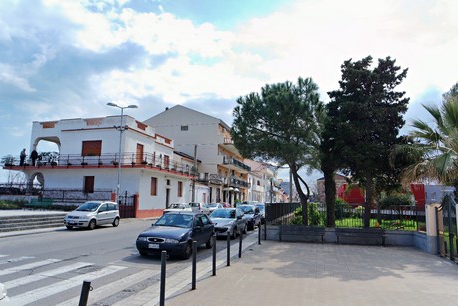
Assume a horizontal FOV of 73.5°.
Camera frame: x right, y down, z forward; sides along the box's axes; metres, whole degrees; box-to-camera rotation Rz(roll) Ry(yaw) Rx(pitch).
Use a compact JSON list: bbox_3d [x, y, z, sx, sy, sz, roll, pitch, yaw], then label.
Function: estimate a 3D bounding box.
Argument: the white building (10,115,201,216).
[{"bbox_3d":[-13.417,2.343,35.550,15.200,9.400,13.700,-2,-9,14],"label":"white building"}]

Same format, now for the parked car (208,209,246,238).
[{"bbox_3d":[-0.134,3.652,16.453,1.670,1.430,3.900,-2,-9,14],"label":"parked car"}]

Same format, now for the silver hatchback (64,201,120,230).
[{"bbox_3d":[-8.303,3.794,18.730,1.580,1.540,3.540,-1,-9,11],"label":"silver hatchback"}]

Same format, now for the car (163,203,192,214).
[{"bbox_3d":[-5.022,5.770,30.626,1.600,1.430,3.750,-2,-9,14],"label":"car"}]

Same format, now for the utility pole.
[{"bbox_3d":[-4.483,3.394,39.878,0.300,9.000,0.300,-2,-9,14],"label":"utility pole"}]

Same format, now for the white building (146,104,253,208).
[{"bbox_3d":[-5.490,2.431,63.985,16.400,18.300,23.700,-2,-9,14],"label":"white building"}]

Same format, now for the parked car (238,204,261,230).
[{"bbox_3d":[1.061,4.365,21.099,1.720,1.500,4.150,-2,-9,14],"label":"parked car"}]

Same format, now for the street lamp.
[{"bbox_3d":[-8.652,0.633,24.332,2.400,9.400,0.400,3,-9,-18],"label":"street lamp"}]

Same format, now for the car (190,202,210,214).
[{"bbox_3d":[-3.472,6.669,36.352,1.630,1.480,3.800,-2,-9,14],"label":"car"}]

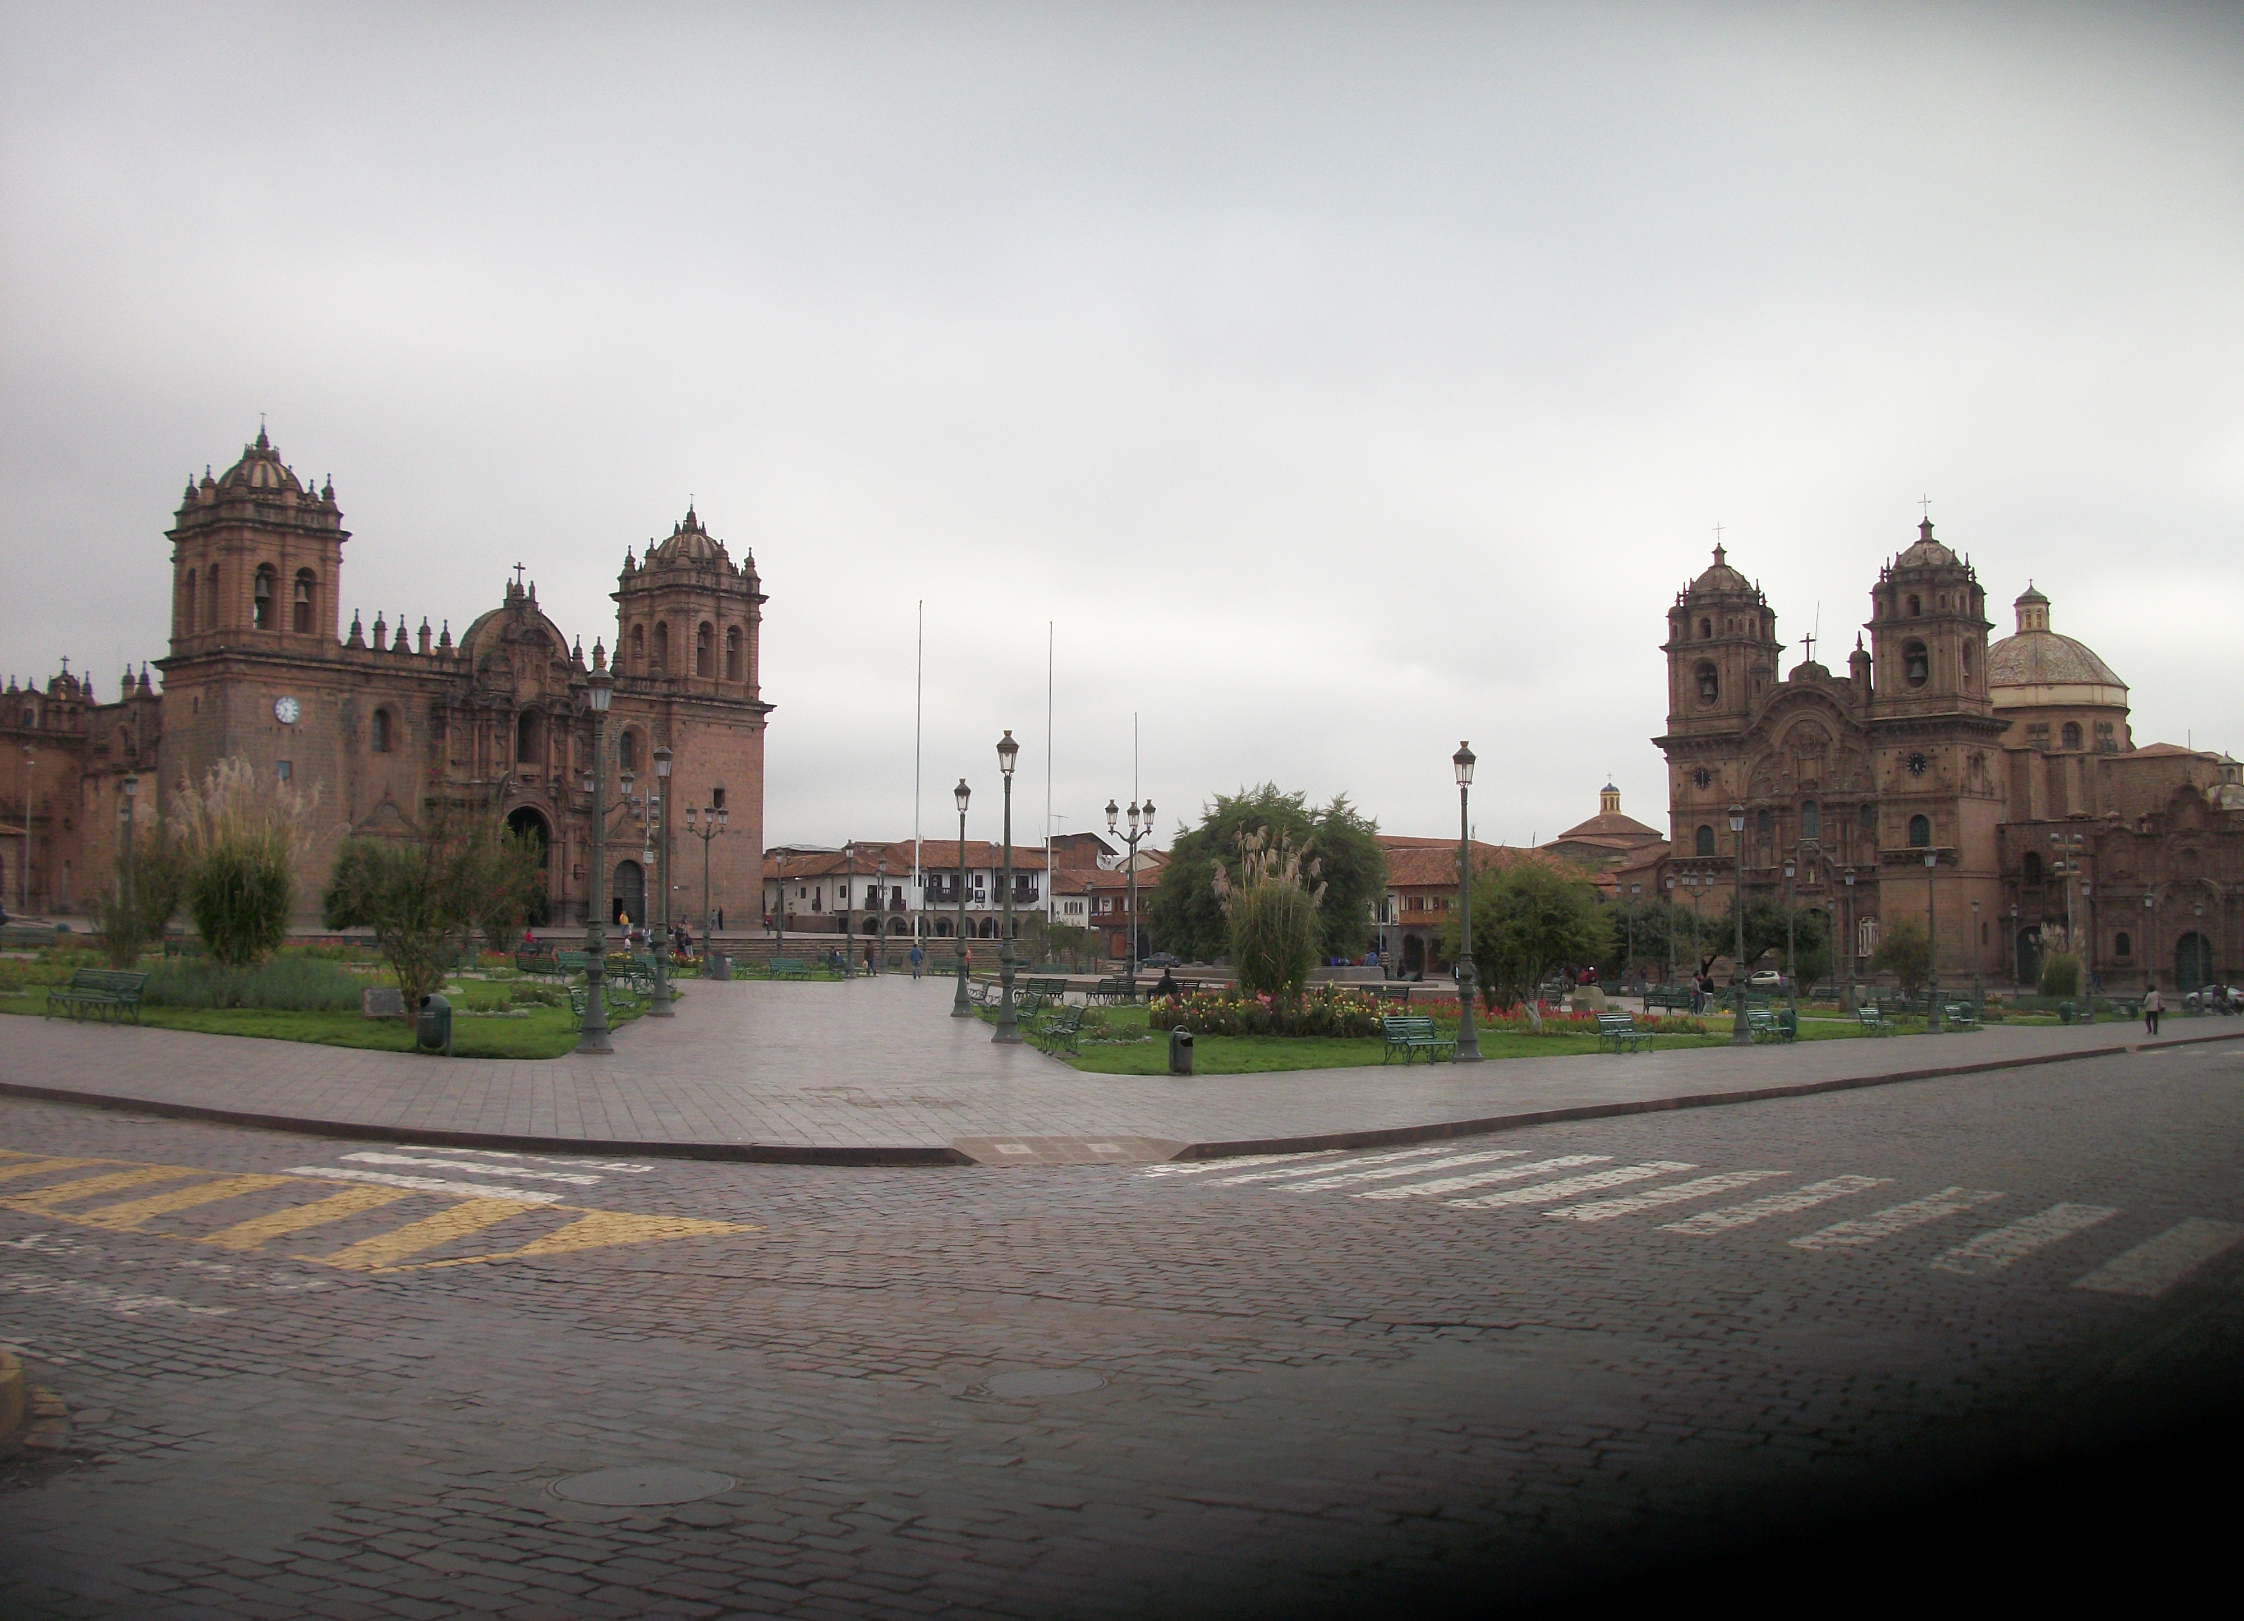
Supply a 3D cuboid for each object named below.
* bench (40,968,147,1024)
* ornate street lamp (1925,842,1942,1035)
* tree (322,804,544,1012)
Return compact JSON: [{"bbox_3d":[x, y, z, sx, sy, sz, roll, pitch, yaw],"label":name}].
[{"bbox_3d":[-16.625,3.019,36.827,1.850,0.840,0.650,-2,-4,33],"label":"bench"},{"bbox_3d":[24.840,3.976,69.424,0.530,5.650,0.530,0,-3,0],"label":"ornate street lamp"},{"bbox_3d":[-12.086,1.830,39.801,3.910,3.870,3.500,0,-3,0],"label":"tree"}]

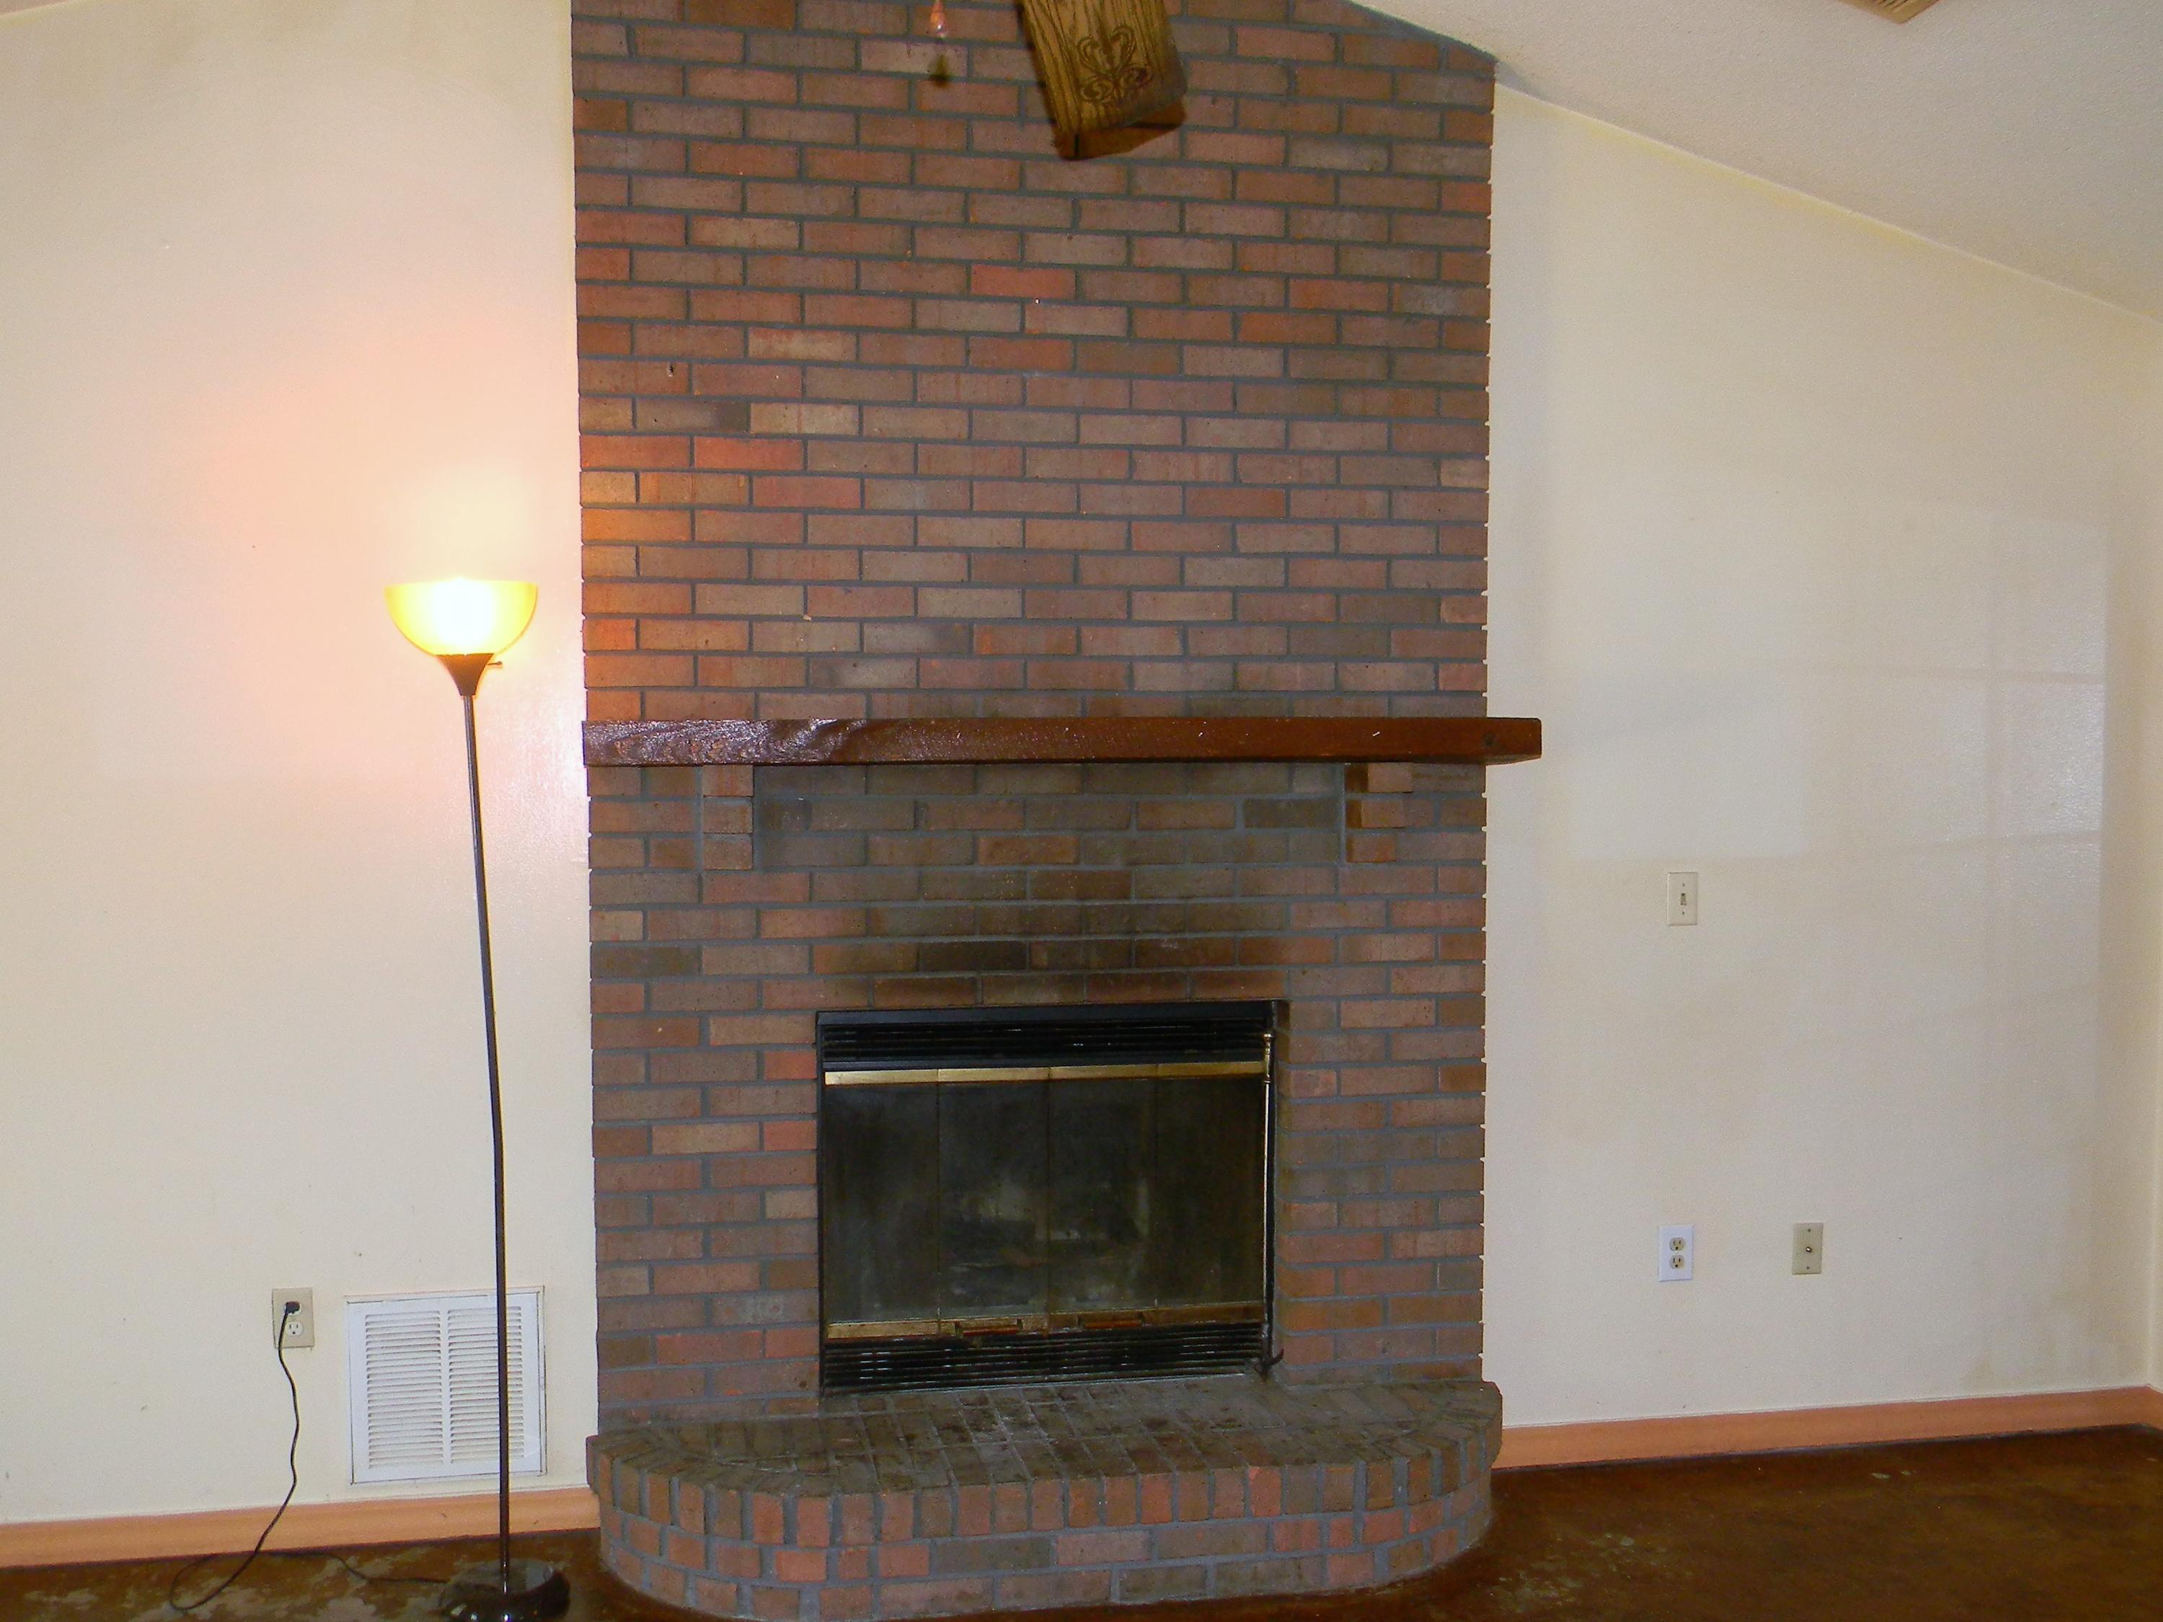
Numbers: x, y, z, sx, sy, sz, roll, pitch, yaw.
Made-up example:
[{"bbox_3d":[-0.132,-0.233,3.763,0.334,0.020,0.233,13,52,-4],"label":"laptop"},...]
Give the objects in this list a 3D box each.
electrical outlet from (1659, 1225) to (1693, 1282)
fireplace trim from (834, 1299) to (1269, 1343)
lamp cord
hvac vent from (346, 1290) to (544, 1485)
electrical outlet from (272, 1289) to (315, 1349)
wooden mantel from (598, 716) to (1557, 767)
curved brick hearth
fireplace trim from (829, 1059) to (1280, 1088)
[{"bbox_3d":[1.280,0.952,3.759,0.078,0.121,0.010,0,3,-9],"label":"electrical outlet"},{"bbox_3d":[-0.062,1.037,3.539,0.903,0.036,0.030,0,3,-9],"label":"fireplace trim"},{"bbox_3d":[-1.426,1.176,3.250,0.500,0.497,0.210,0,3,-9],"label":"lamp cord"},{"bbox_3d":[-1.222,1.114,3.372,0.363,0.367,0.020,0,3,-9],"label":"hvac vent"},{"bbox_3d":[-1.497,0.966,3.324,0.072,0.114,0.010,0,3,-9],"label":"electrical outlet"},{"bbox_3d":[-0.013,-0.134,3.308,1.777,0.082,0.200,0,3,-9],"label":"wooden mantel"},{"bbox_3d":[-0.032,1.305,3.334,1.788,0.234,0.420,0,3,-9],"label":"curved brick hearth"},{"bbox_3d":[-0.061,0.528,3.514,0.902,0.028,0.022,0,3,-9],"label":"fireplace trim"}]

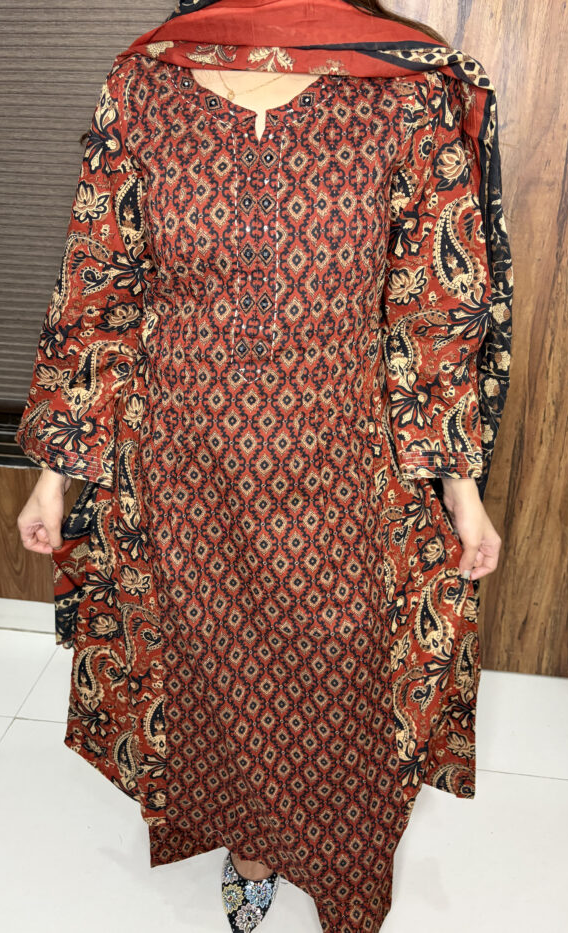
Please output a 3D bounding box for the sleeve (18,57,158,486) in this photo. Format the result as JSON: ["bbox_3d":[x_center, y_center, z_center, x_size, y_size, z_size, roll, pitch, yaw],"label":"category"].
[{"bbox_3d":[-0.246,-0.241,0.938,0.160,0.510,0.150,13,20,-8],"label":"sleeve"}]

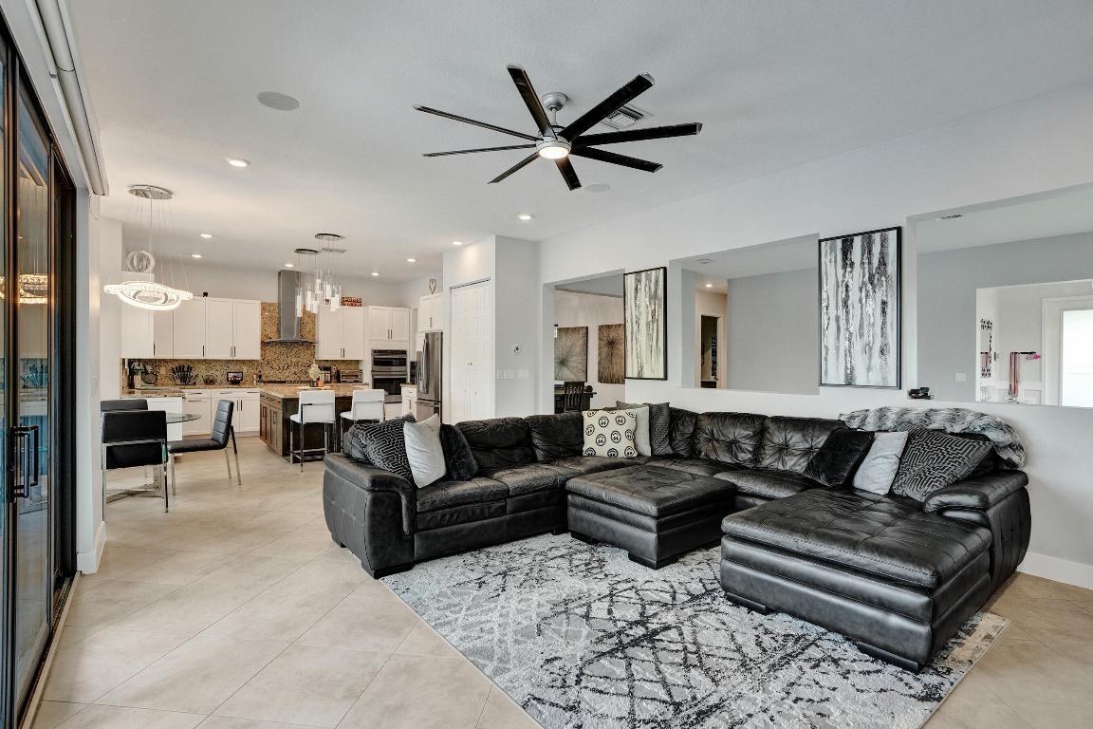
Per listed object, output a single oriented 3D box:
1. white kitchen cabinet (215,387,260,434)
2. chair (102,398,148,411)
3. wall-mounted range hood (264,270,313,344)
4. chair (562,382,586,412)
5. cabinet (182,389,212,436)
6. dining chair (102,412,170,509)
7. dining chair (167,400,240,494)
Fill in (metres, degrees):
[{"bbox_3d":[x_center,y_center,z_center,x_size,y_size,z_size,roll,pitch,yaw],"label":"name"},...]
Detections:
[{"bbox_3d":[-5.492,0.842,8.638,0.830,0.880,0.630,0,0,-39],"label":"white kitchen cabinet"},{"bbox_3d":[-4.560,0.846,5.231,0.430,0.900,0.620,0,0,-39],"label":"chair"},{"bbox_3d":[-4.869,-1.079,9.218,0.880,1.370,0.490,0,0,-39],"label":"wall-mounted range hood"},{"bbox_3d":[0.342,0.813,8.640,0.470,0.980,0.540,0,0,-39],"label":"chair"},{"bbox_3d":[-5.975,0.842,8.241,0.430,0.880,0.630,0,0,-39],"label":"cabinet"},{"bbox_3d":[-3.715,0.855,4.398,0.430,0.900,0.620,0,0,-39],"label":"dining chair"},{"bbox_3d":[-3.681,0.851,5.214,0.460,0.910,0.630,0,0,43],"label":"dining chair"}]

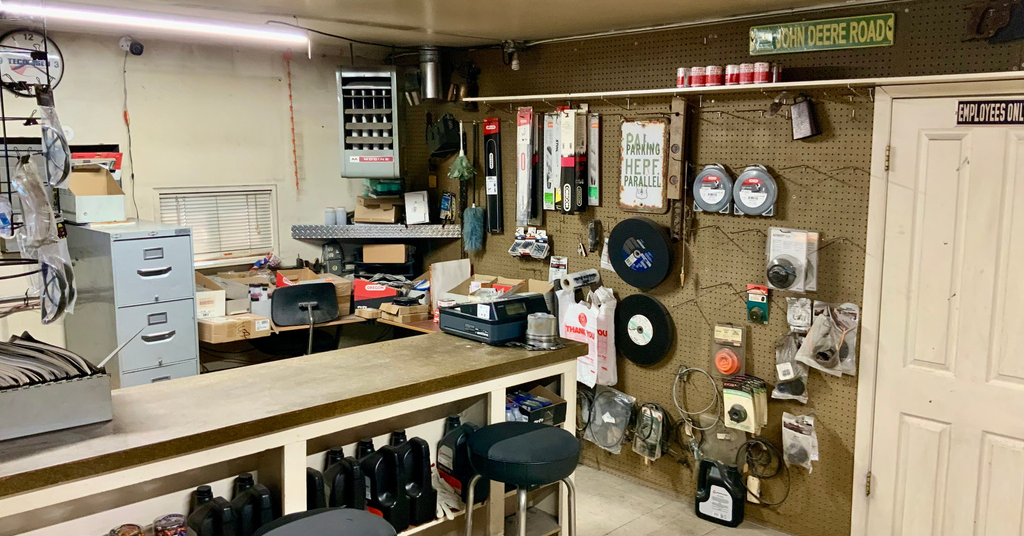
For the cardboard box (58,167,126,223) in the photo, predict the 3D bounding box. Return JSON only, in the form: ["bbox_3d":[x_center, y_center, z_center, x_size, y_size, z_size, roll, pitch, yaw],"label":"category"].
[{"bbox_3d":[-2.054,-0.356,4.210,0.220,0.250,0.232,7,10,44],"label":"cardboard box"}]

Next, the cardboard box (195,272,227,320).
[{"bbox_3d":[-1.528,0.128,4.214,0.180,0.220,0.210,-5,9,-33],"label":"cardboard box"}]

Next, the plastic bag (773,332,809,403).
[{"bbox_3d":[1.157,0.413,3.562,0.119,0.270,0.060,7,10,44],"label":"plastic bag"}]

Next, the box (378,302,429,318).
[{"bbox_3d":[-0.585,0.224,4.591,0.200,0.050,0.190,7,10,44],"label":"box"}]

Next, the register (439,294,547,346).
[{"bbox_3d":[-0.070,0.186,3.548,0.308,0.162,0.355,-9,13,-43],"label":"register"}]

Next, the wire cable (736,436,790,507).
[{"bbox_3d":[1.097,0.888,3.751,0.060,0.275,0.240,-7,11,-44],"label":"wire cable"}]

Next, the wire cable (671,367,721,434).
[{"bbox_3d":[0.850,0.608,3.976,0.050,0.290,0.240,-7,11,-44],"label":"wire cable"}]

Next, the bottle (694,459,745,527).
[{"bbox_3d":[0.941,0.992,3.859,0.190,0.270,0.116,7,10,44],"label":"bottle"}]

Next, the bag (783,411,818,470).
[{"bbox_3d":[1.192,0.719,3.545,0.115,0.214,0.060,7,10,44],"label":"bag"}]

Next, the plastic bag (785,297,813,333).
[{"bbox_3d":[1.185,0.193,3.541,0.085,0.134,0.040,7,10,44],"label":"plastic bag"}]

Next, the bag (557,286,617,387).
[{"bbox_3d":[0.376,0.346,4.388,0.130,0.490,0.310,-7,11,-44],"label":"bag"}]

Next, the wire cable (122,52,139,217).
[{"bbox_3d":[-1.933,-0.668,4.350,0.055,0.830,0.025,-7,11,-44],"label":"wire cable"}]

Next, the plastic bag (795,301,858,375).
[{"bbox_3d":[1.261,0.282,3.434,0.198,0.256,0.100,7,10,44],"label":"plastic bag"}]

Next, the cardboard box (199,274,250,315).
[{"bbox_3d":[-1.483,0.166,4.378,0.190,0.210,0.340,-7,11,-44],"label":"cardboard box"}]

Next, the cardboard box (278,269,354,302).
[{"bbox_3d":[-1.093,0.142,4.745,0.330,0.230,0.340,-7,11,-44],"label":"cardboard box"}]

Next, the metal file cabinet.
[{"bbox_3d":[-1.849,0.436,4.173,0.672,1.284,0.372,7,10,44],"label":"metal file cabinet"}]

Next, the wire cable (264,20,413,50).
[{"bbox_3d":[-0.822,-1.121,4.181,0.780,0.080,0.040,-6,10,-38],"label":"wire cable"}]

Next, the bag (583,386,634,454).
[{"bbox_3d":[0.482,0.773,4.371,0.060,0.320,0.300,-7,11,-44],"label":"bag"}]

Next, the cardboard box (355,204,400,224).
[{"bbox_3d":[-0.826,-0.339,5.308,0.235,0.115,0.210,0,8,-4],"label":"cardboard box"}]

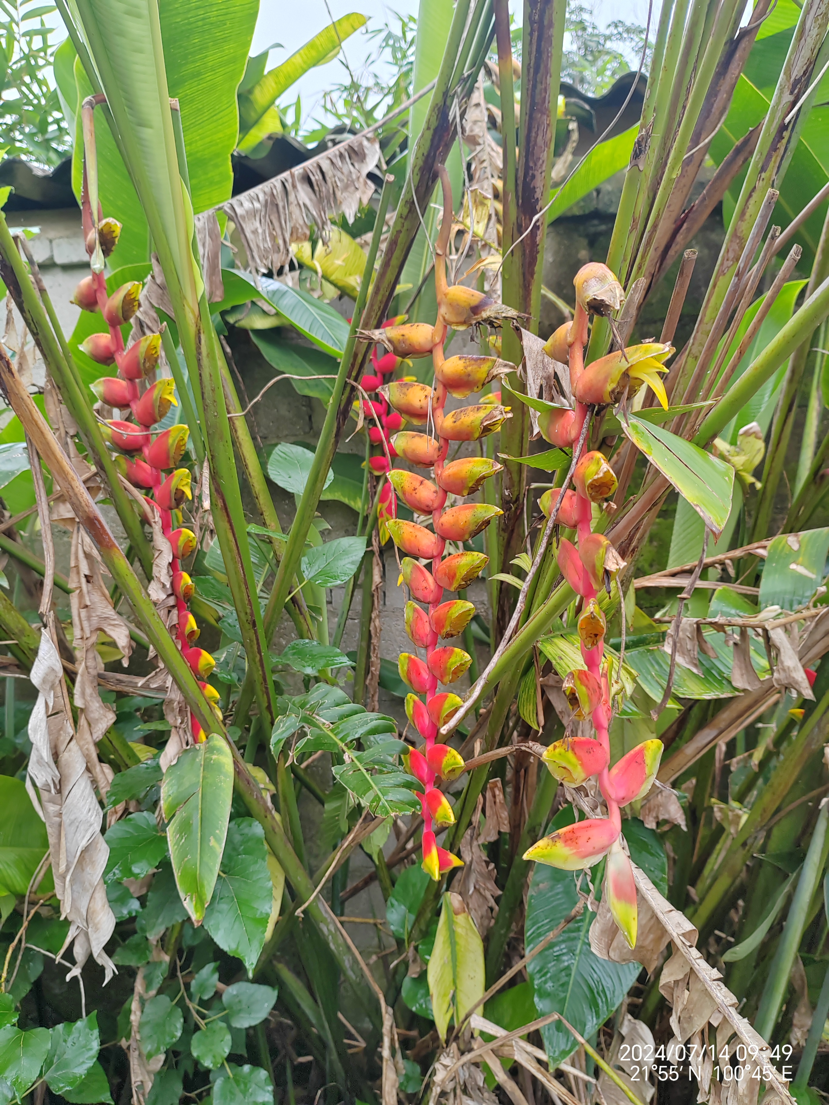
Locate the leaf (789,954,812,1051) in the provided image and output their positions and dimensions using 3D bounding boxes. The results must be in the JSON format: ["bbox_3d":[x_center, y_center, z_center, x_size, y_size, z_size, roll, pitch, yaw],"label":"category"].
[{"bbox_3d":[0.636,0.742,1.420,0.043,0.154,0.030,3,7,17],"label":"leaf"}]

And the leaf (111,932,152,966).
[{"bbox_3d":[-0.461,0.645,1.400,0.065,0.053,0.030,0,7,-6],"label":"leaf"}]

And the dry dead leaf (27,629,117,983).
[{"bbox_3d":[-0.429,0.318,1.080,0.091,0.441,0.075,-7,3,-6],"label":"dry dead leaf"}]

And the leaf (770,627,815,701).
[{"bbox_3d":[0.533,0.156,1.220,0.051,0.110,0.030,-20,6,16],"label":"leaf"}]

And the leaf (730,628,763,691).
[{"bbox_3d":[0.493,0.158,1.280,0.046,0.095,0.022,-4,3,11],"label":"leaf"}]

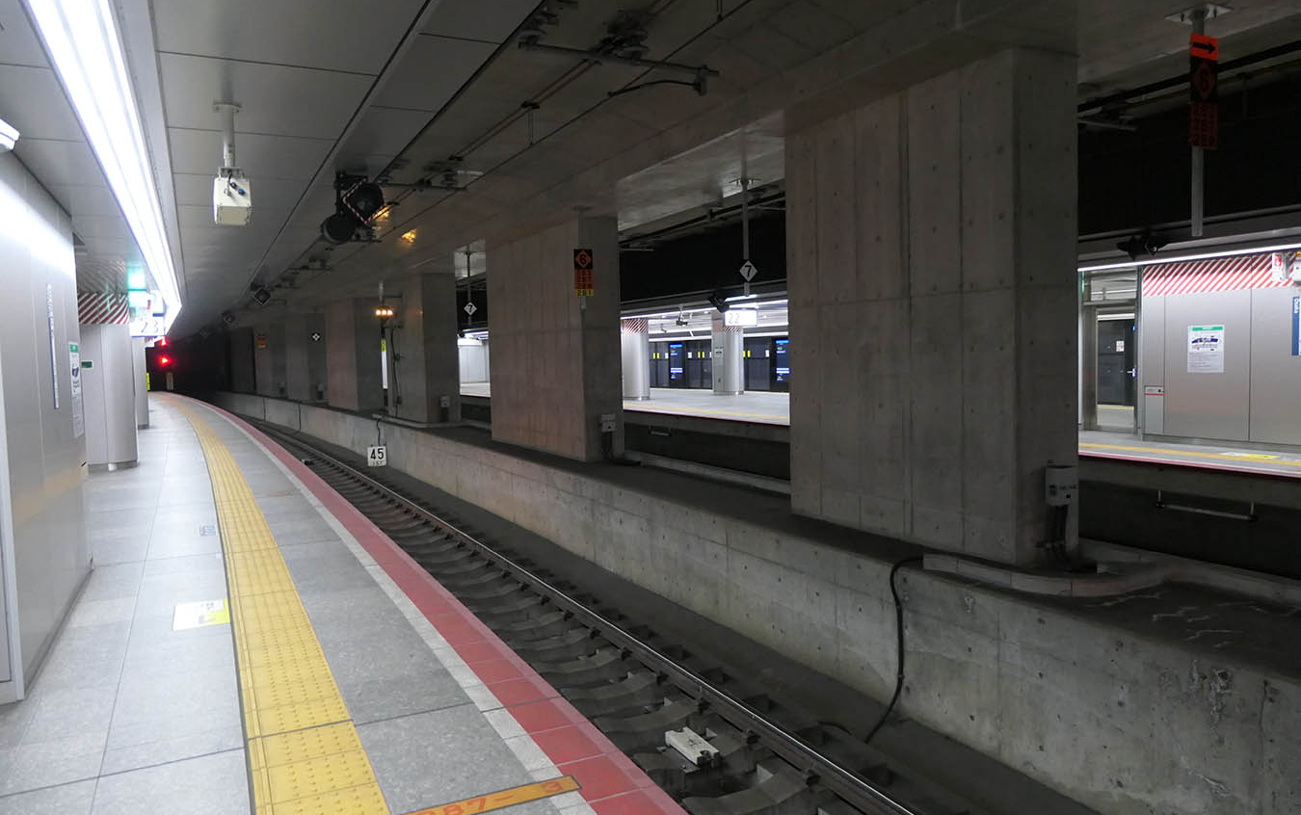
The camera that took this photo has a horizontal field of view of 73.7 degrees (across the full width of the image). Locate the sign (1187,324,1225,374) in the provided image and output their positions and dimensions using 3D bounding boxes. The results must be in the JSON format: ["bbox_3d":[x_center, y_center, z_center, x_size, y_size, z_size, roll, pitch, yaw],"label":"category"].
[{"bbox_3d":[8.034,-0.843,12.543,0.020,0.720,0.520,-3,4,-28],"label":"sign"}]

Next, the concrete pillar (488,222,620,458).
[{"bbox_3d":[-1.977,-1.232,16.643,0.723,4.040,4.876,-3,4,-28],"label":"concrete pillar"}]

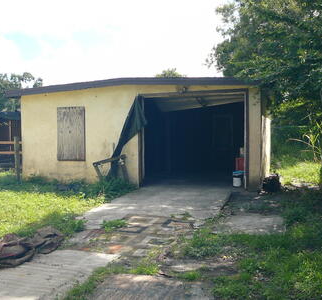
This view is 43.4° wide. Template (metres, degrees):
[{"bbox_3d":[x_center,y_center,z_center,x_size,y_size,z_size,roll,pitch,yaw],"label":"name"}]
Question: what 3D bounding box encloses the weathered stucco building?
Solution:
[{"bbox_3d":[0.237,-0.638,13.245,6.900,2.680,7.000,1,3,17],"label":"weathered stucco building"}]

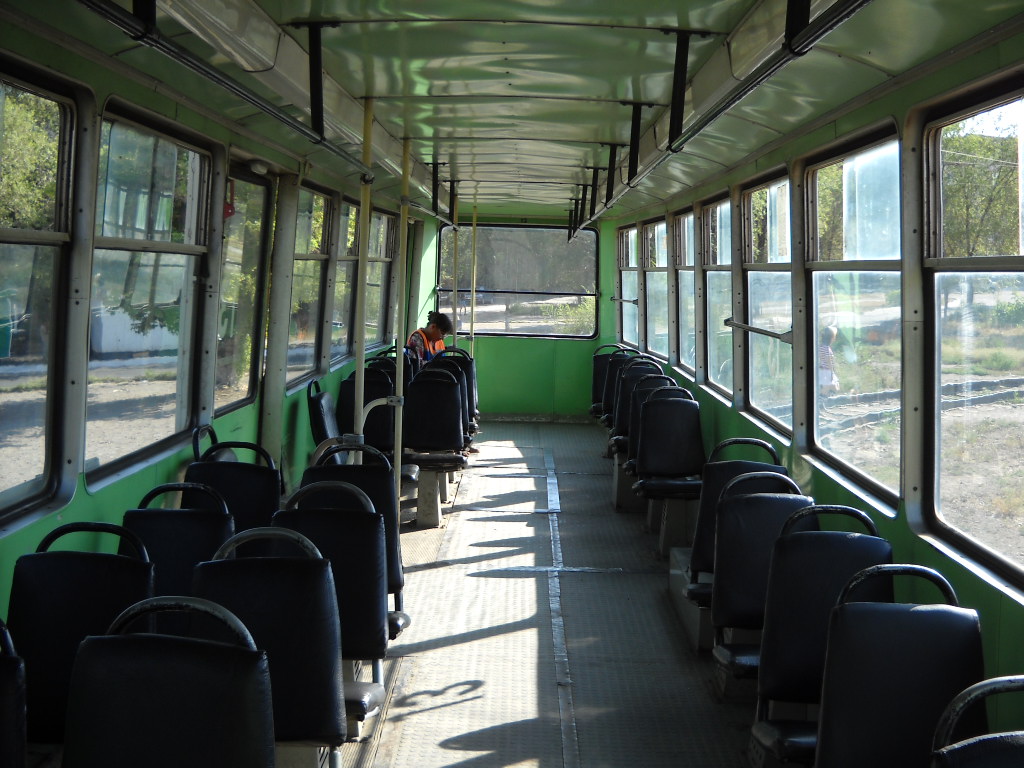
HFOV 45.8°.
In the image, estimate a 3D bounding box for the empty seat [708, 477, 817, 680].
[{"bbox_3d":[0.896,0.646,4.050,0.427,0.670,0.513,2,5,0],"label":"empty seat"}]

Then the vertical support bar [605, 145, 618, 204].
[{"bbox_3d":[0.507,-1.067,6.193,0.033,0.299,0.030,5,5,1],"label":"vertical support bar"}]

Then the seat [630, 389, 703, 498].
[{"bbox_3d":[0.939,0.363,7.020,0.427,0.670,0.513,2,5,0],"label":"seat"}]

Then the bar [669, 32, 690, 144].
[{"bbox_3d":[0.473,-0.833,3.446,0.037,0.319,0.020,2,5,0],"label":"bar"}]

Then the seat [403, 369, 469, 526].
[{"bbox_3d":[-0.489,0.391,7.571,0.420,0.988,0.500,2,5,1],"label":"seat"}]

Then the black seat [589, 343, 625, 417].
[{"bbox_3d":[0.889,-0.054,10.805,0.420,0.570,0.480,2,5,1],"label":"black seat"}]

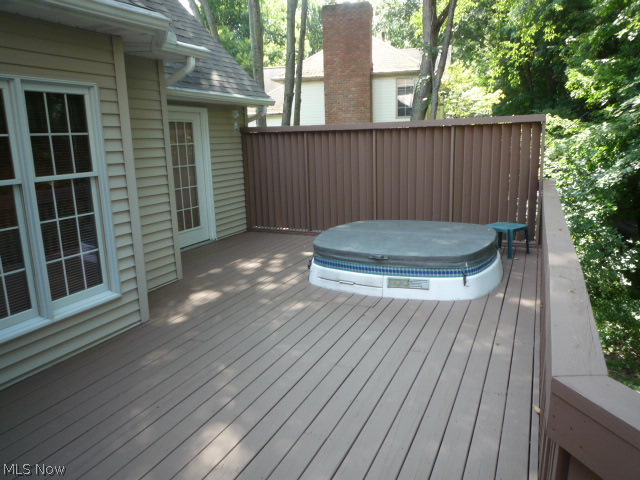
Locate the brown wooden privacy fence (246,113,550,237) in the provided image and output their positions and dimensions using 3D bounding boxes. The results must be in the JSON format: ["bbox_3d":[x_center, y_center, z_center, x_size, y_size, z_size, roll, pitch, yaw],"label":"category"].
[{"bbox_3d":[0.869,-0.935,7.429,4.869,1.862,0.130,4,14,24],"label":"brown wooden privacy fence"}]

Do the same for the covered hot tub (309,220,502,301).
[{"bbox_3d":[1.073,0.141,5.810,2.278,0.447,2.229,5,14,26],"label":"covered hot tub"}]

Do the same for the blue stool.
[{"bbox_3d":[2.569,-0.004,6.394,0.441,0.395,0.441,-10,15,-34],"label":"blue stool"}]

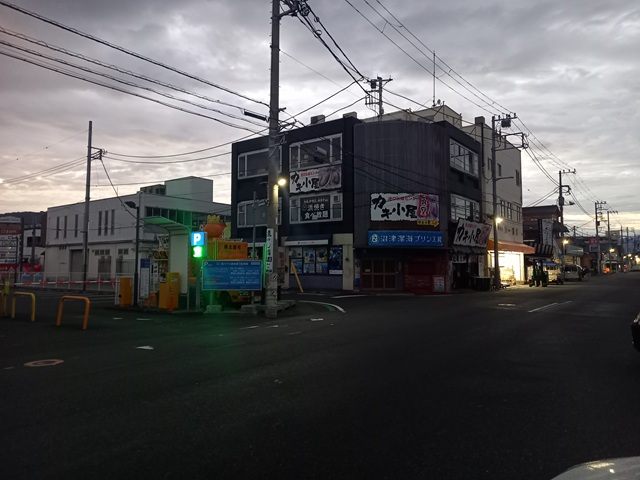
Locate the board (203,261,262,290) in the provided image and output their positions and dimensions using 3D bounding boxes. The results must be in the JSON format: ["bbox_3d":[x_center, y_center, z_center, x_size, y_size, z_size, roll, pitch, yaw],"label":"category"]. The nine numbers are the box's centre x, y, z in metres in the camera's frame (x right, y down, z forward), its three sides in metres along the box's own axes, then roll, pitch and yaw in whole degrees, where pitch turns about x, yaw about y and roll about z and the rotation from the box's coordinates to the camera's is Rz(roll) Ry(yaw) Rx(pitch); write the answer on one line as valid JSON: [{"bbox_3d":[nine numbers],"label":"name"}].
[{"bbox_3d":[-2.982,1.219,15.786,2.000,1.000,0.080,0,-3,0],"label":"board"}]

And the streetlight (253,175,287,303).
[{"bbox_3d":[-1.523,0.203,14.559,0.800,4.200,0.500,-2,-4,38],"label":"streetlight"}]

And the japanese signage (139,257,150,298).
[{"bbox_3d":[-6.518,1.462,17.283,0.420,1.550,0.080,0,-3,-2],"label":"japanese signage"}]

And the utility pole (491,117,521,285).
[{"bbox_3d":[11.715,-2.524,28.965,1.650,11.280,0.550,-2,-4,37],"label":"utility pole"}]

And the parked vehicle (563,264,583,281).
[{"bbox_3d":[30.131,3.926,54.575,1.650,1.900,4.100,-2,-4,38],"label":"parked vehicle"}]

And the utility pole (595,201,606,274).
[{"bbox_3d":[44.125,-0.364,72.333,1.450,11.460,0.500,-2,-4,37],"label":"utility pole"}]

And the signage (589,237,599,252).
[{"bbox_3d":[41.497,0.727,70.000,1.300,2.250,0.250,-2,-4,38],"label":"signage"}]

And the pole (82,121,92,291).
[{"bbox_3d":[-14.055,-2.099,27.977,0.280,10.300,0.280,-2,-4,38],"label":"pole"}]

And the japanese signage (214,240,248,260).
[{"bbox_3d":[-3.509,0.435,18.600,0.100,0.850,1.500,-2,-4,42],"label":"japanese signage"}]

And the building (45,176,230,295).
[{"bbox_3d":[-17.954,-0.418,49.560,17.800,9.300,13.500,-2,-4,38],"label":"building"}]

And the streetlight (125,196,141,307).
[{"bbox_3d":[-7.243,0.523,17.794,0.600,4.040,0.280,0,-3,-8],"label":"streetlight"}]

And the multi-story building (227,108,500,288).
[{"bbox_3d":[2.133,-2.014,32.199,15.600,10.600,7.500,-2,-4,37],"label":"multi-story building"}]

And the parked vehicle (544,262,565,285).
[{"bbox_3d":[18.900,2.675,37.462,1.620,1.780,3.800,-2,-4,37],"label":"parked vehicle"}]

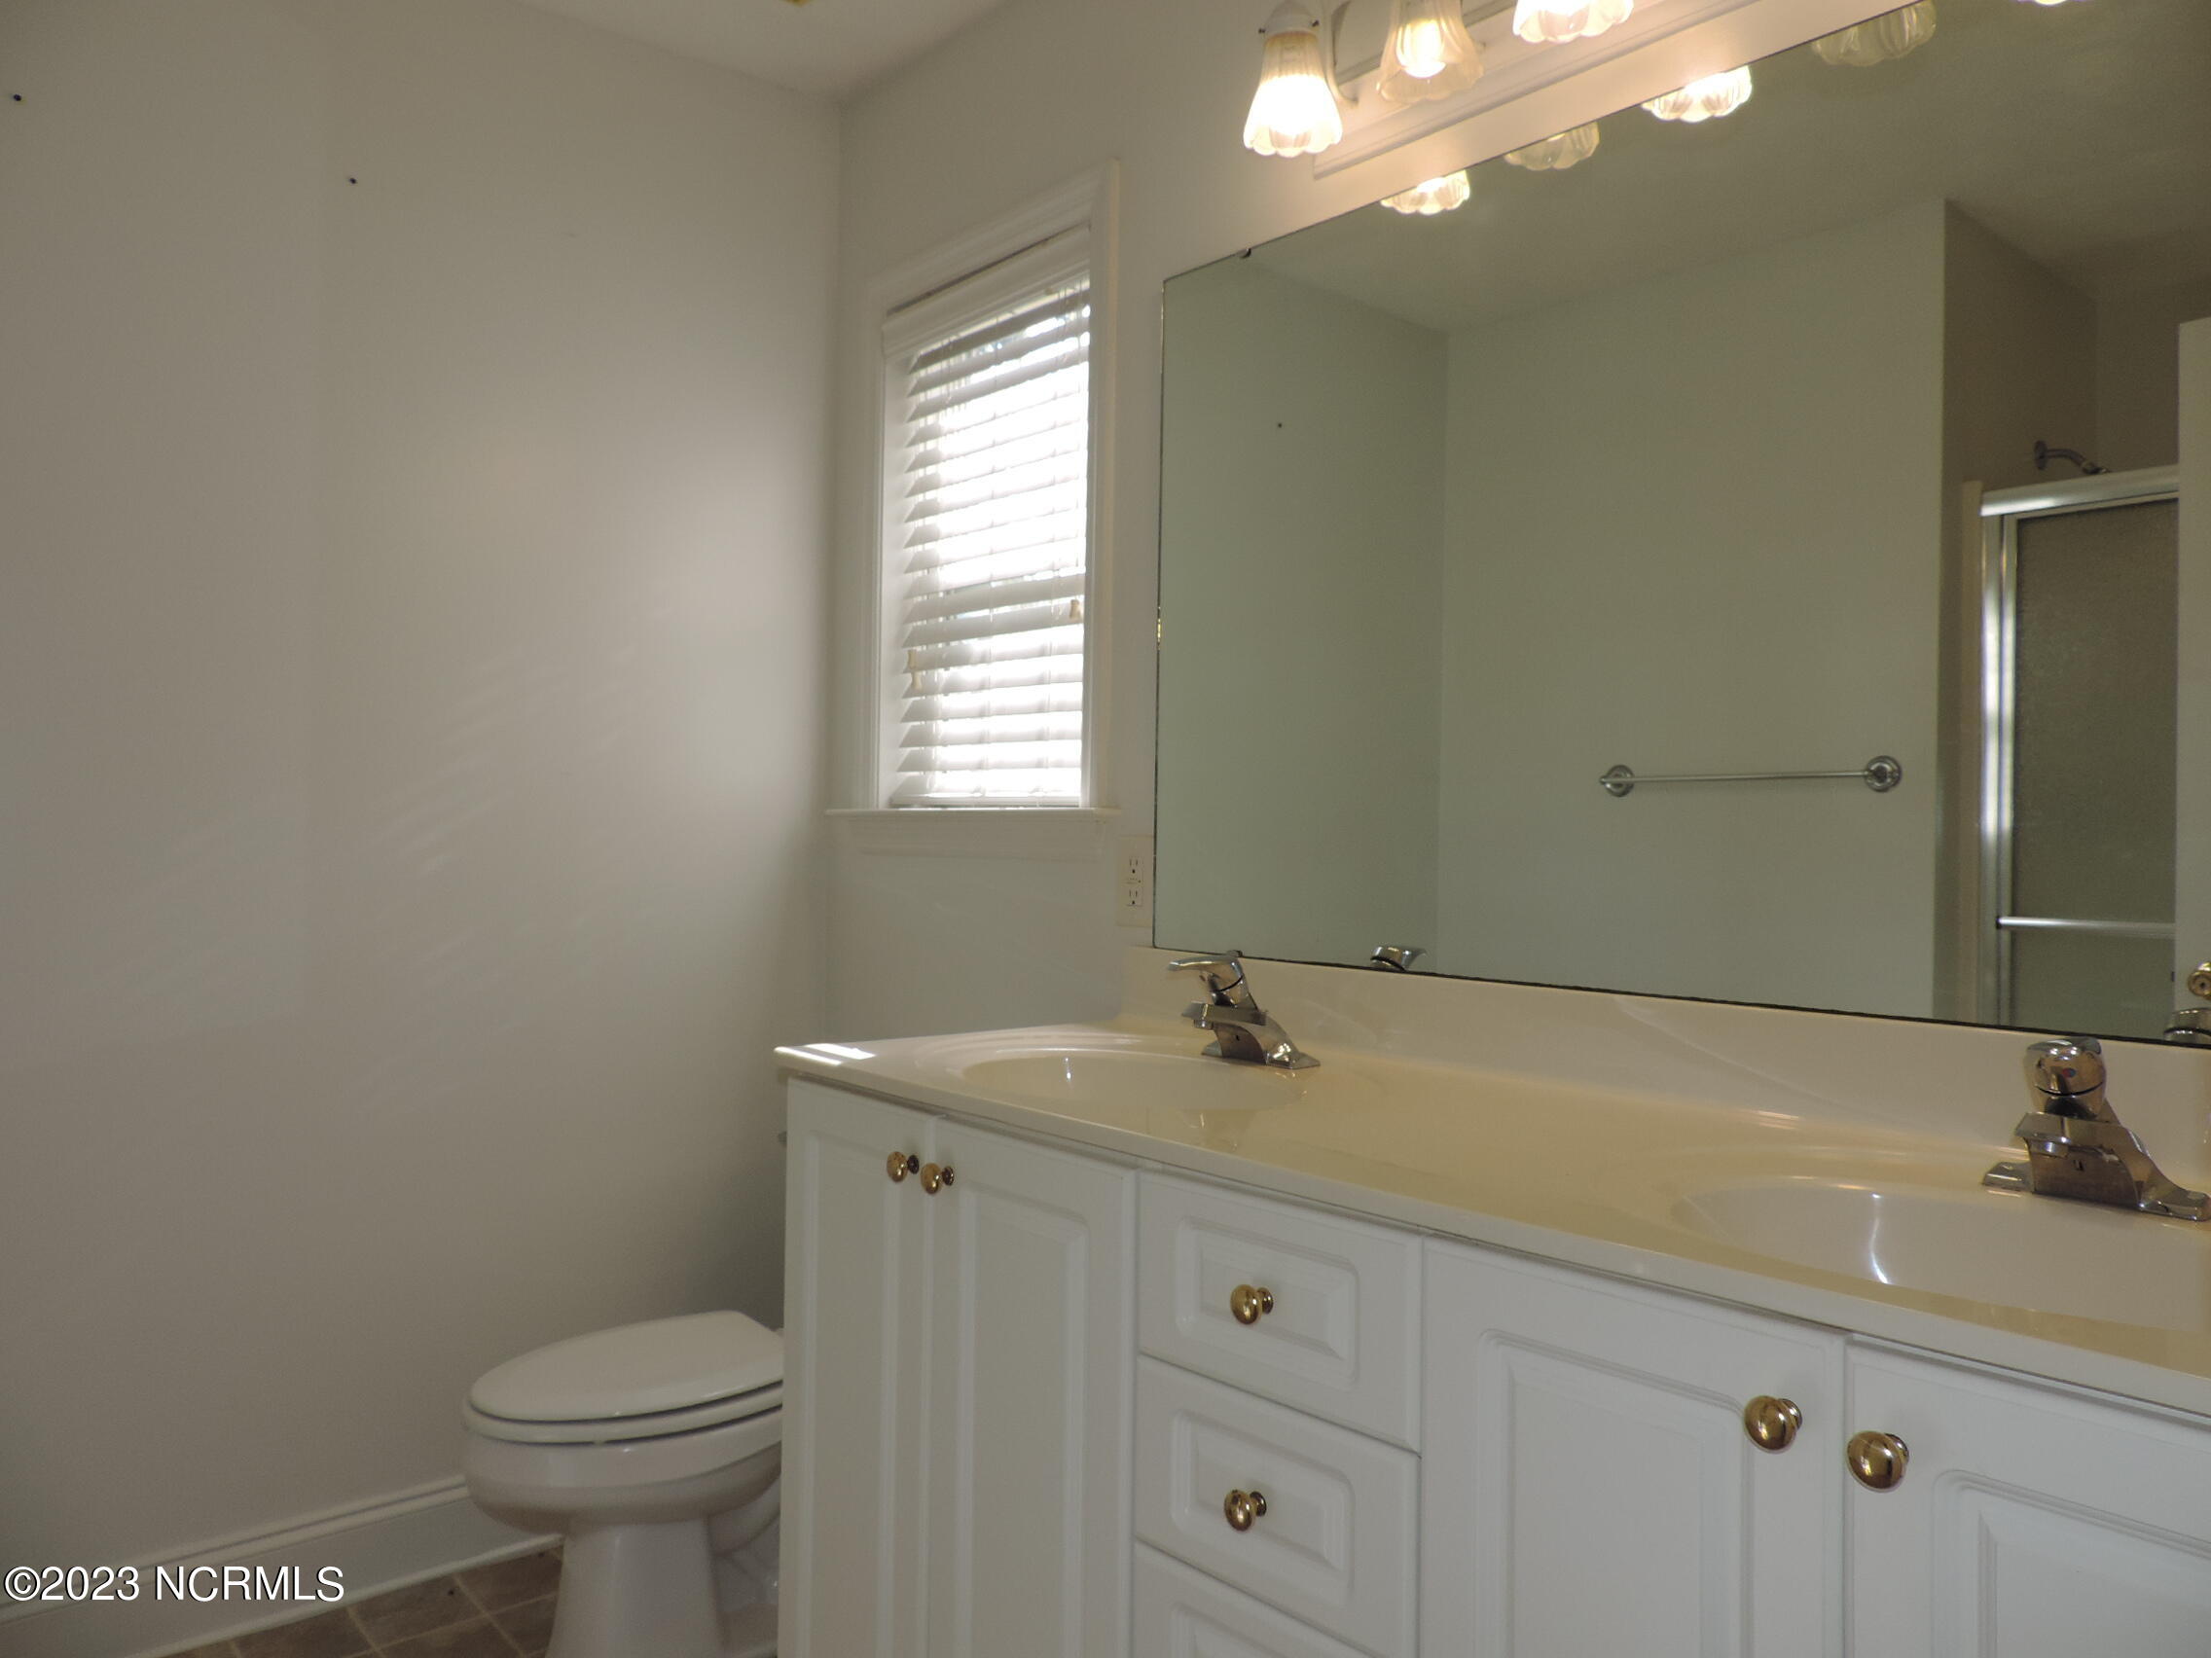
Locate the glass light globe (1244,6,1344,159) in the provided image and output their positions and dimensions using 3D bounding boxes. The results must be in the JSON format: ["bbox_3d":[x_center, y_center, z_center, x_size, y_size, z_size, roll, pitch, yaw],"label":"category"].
[{"bbox_3d":[0.219,-0.863,1.763,0.113,0.130,0.113,1,1,0],"label":"glass light globe"}]

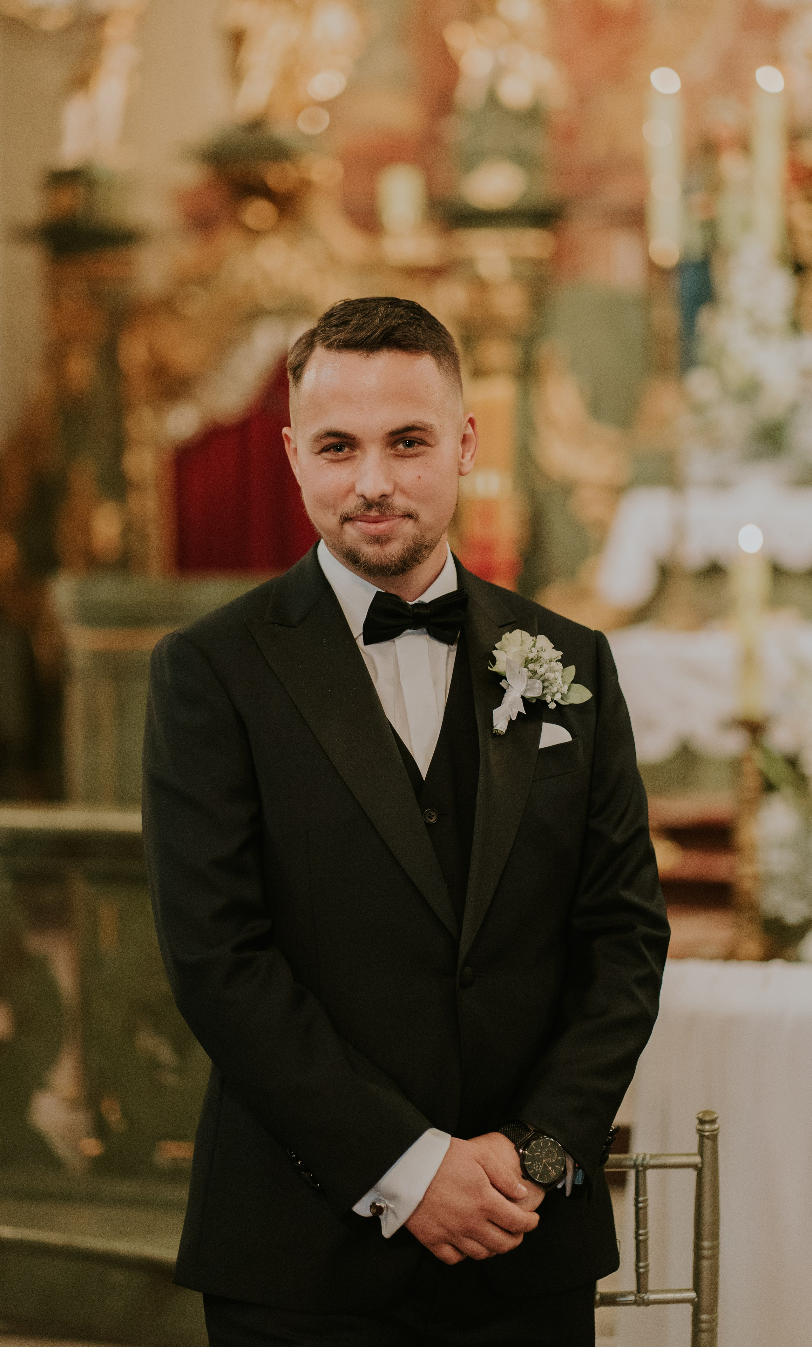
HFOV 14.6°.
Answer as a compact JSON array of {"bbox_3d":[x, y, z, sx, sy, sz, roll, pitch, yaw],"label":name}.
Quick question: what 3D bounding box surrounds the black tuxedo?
[{"bbox_3d":[-0.002,0.237,2.970,0.510,0.730,0.320,-1,2,-20],"label":"black tuxedo"}]

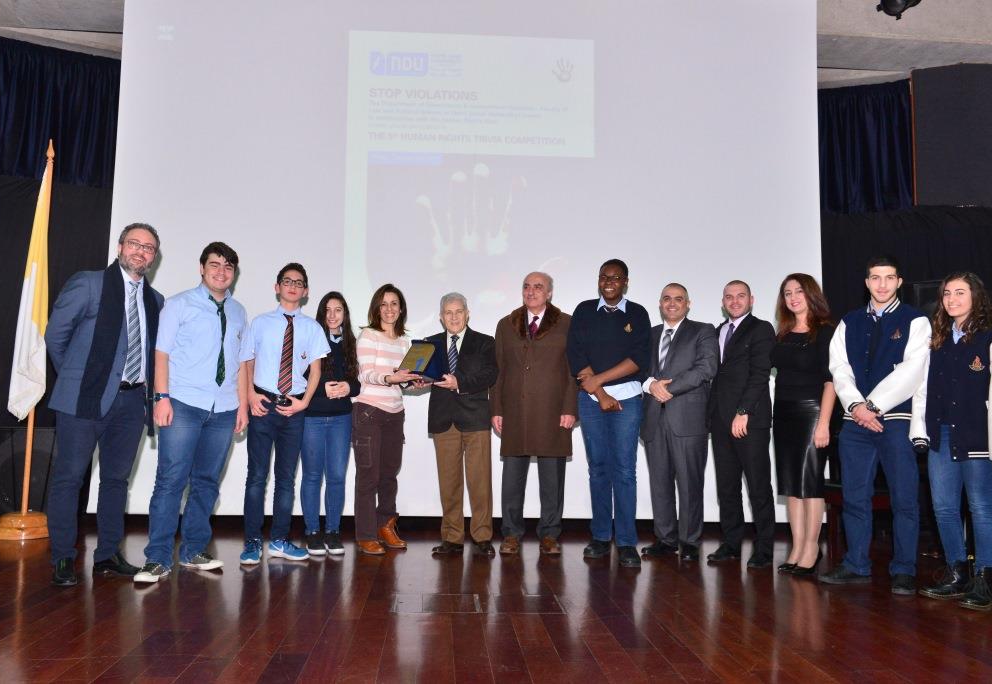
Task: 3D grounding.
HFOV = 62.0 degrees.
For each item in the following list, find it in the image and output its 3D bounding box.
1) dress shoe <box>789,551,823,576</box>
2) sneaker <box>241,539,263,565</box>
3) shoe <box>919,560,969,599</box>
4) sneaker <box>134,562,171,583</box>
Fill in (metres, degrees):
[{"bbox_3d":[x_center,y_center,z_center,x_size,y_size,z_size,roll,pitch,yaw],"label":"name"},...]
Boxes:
[{"bbox_3d":[1.712,1.208,4.556,0.230,0.140,0.080,5,-6,-34],"label":"dress shoe"},{"bbox_3d":[-1.376,1.175,4.672,0.105,0.110,0.285,1,-5,-3],"label":"sneaker"},{"bbox_3d":[2.280,1.192,4.198,0.280,0.190,0.105,3,-5,-22],"label":"shoe"},{"bbox_3d":[-1.760,1.163,4.257,0.105,0.110,0.285,2,-5,-5],"label":"sneaker"}]

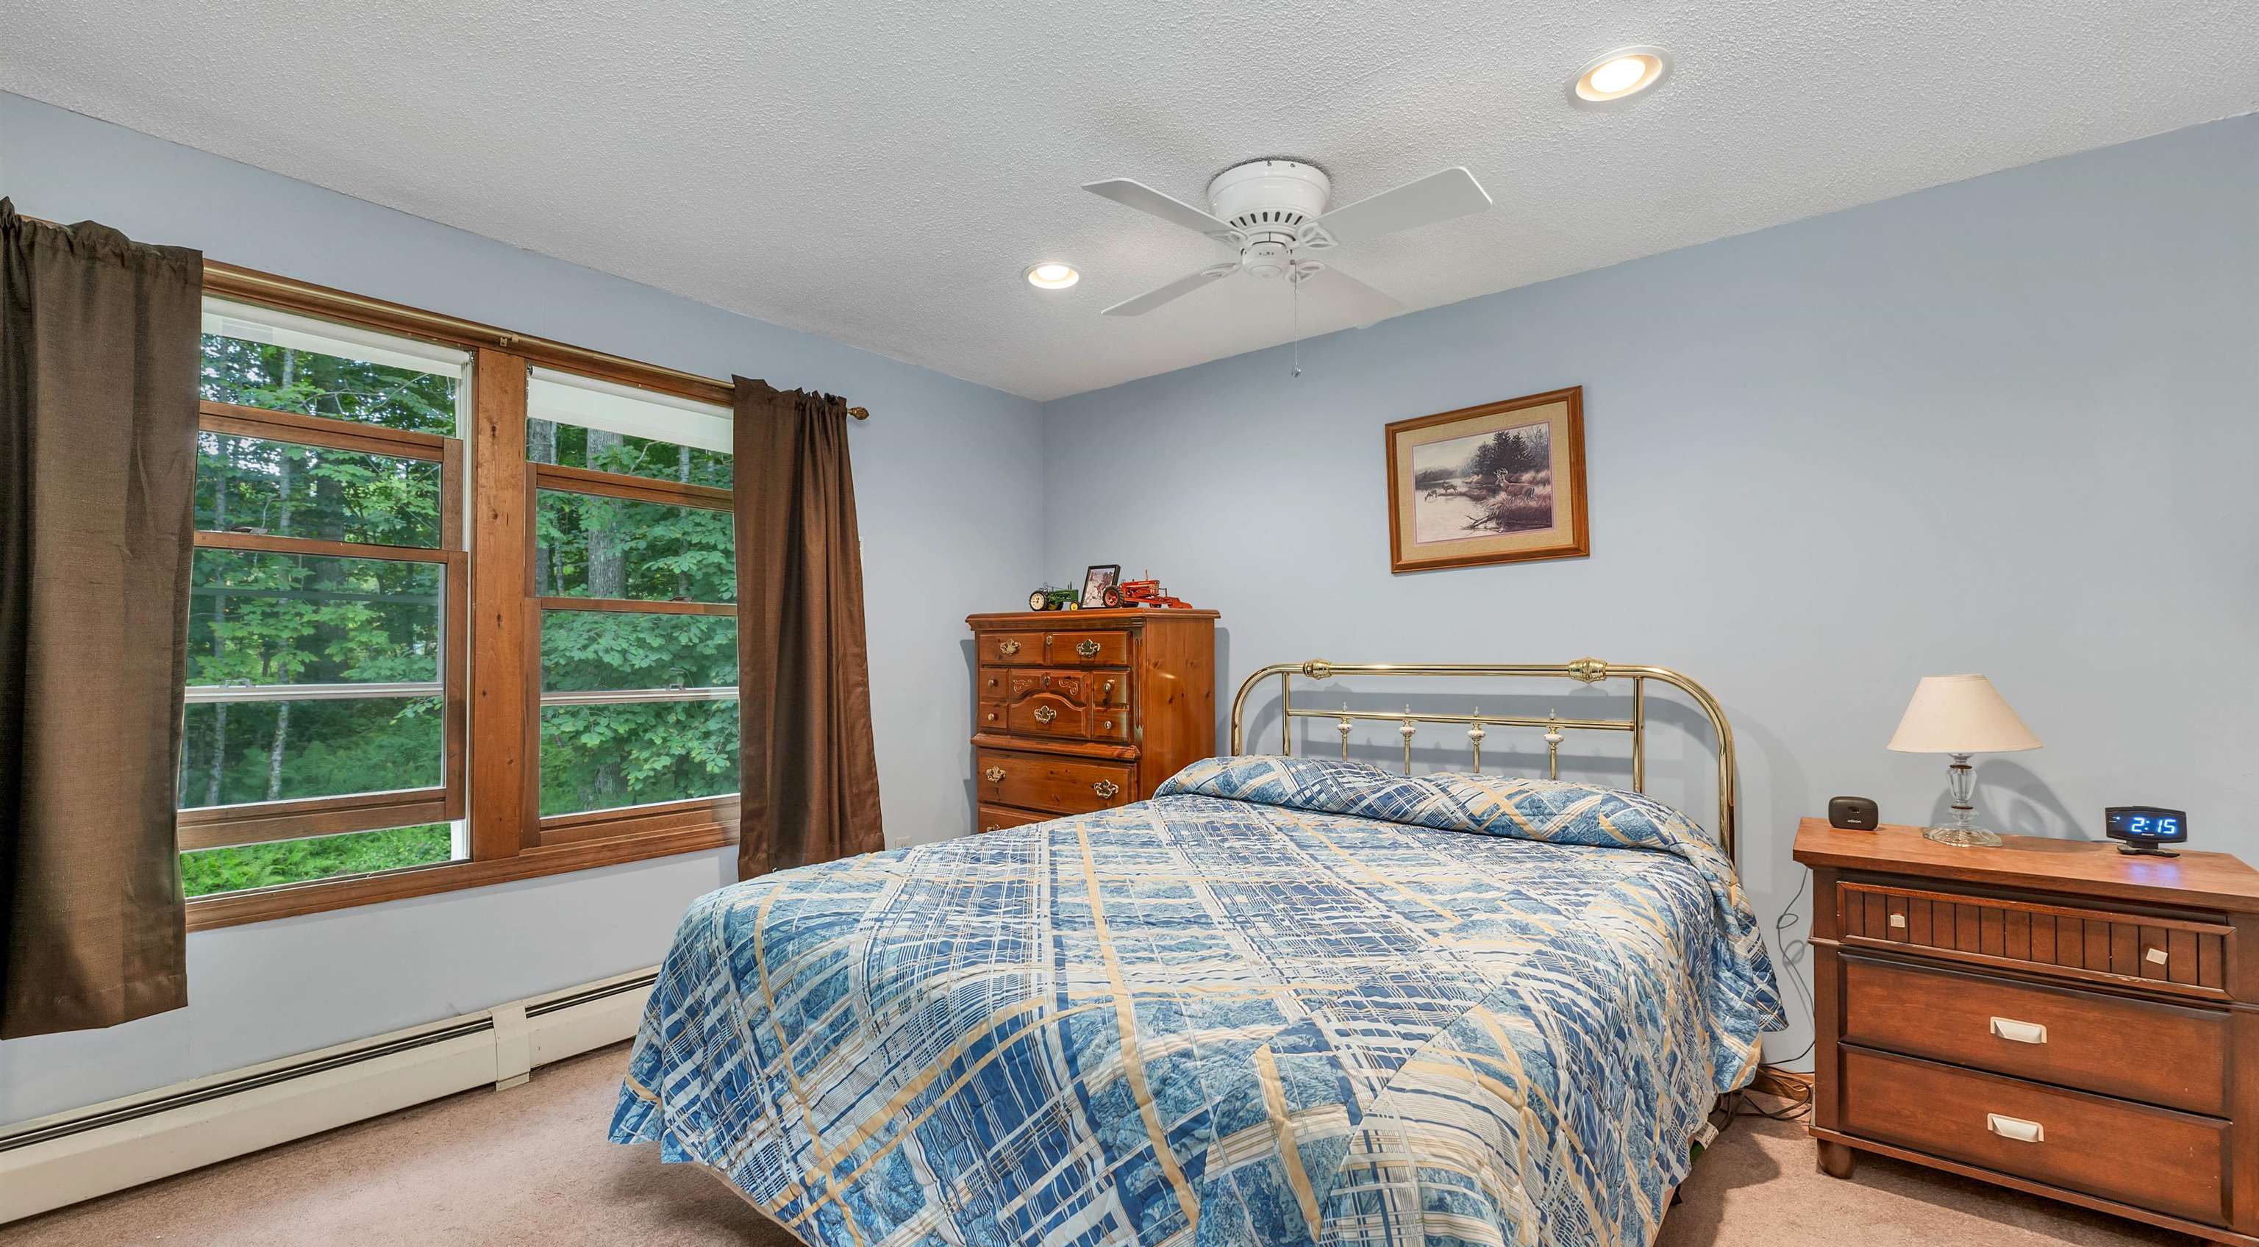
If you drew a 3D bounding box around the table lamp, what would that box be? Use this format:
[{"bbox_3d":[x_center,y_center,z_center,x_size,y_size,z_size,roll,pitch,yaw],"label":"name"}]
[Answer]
[{"bbox_3d":[2.021,0.329,2.138,0.274,0.395,0.274,-2,-3,38],"label":"table lamp"}]

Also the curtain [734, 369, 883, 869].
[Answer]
[{"bbox_3d":[-1.170,0.033,3.228,0.131,1.794,0.615,-2,-3,40],"label":"curtain"}]

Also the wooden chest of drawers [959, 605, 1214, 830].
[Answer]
[{"bbox_3d":[-0.158,0.639,3.639,0.953,1.358,0.514,-2,-3,38],"label":"wooden chest of drawers"}]

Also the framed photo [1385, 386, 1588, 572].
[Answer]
[{"bbox_3d":[1.200,-0.465,2.988,0.643,0.551,0.030,-4,-4,37],"label":"framed photo"}]

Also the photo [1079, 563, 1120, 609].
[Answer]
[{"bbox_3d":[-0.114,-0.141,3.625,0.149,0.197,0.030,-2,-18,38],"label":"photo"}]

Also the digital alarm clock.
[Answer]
[{"bbox_3d":[2.325,0.474,2.009,0.136,0.099,0.066,-1,-2,22],"label":"digital alarm clock"}]

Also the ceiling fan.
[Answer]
[{"bbox_3d":[0.349,-1.010,2.244,1.038,0.282,1.038,2,-3,-44],"label":"ceiling fan"}]

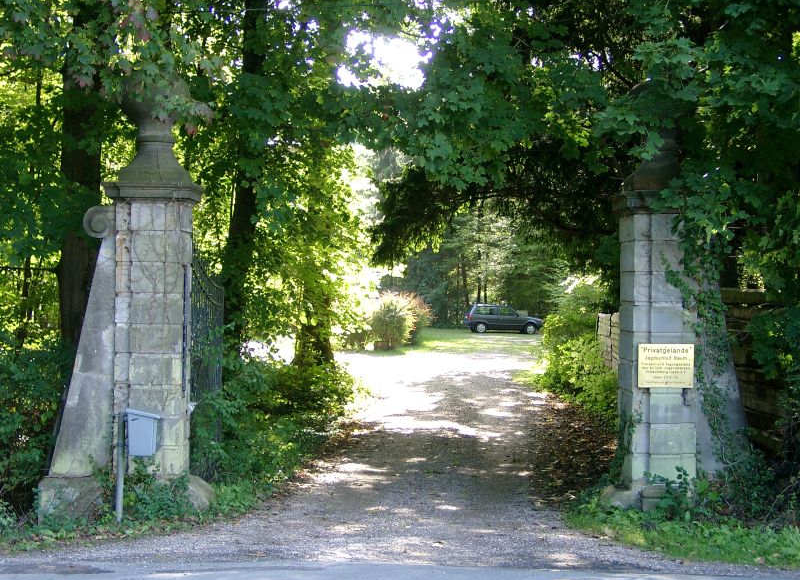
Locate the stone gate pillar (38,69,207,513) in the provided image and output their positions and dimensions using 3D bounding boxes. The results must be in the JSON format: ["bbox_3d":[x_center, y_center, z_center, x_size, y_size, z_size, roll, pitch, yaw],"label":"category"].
[{"bbox_3d":[-2.360,0.030,12.050,1.360,3.780,0.920,1,0,0],"label":"stone gate pillar"}]

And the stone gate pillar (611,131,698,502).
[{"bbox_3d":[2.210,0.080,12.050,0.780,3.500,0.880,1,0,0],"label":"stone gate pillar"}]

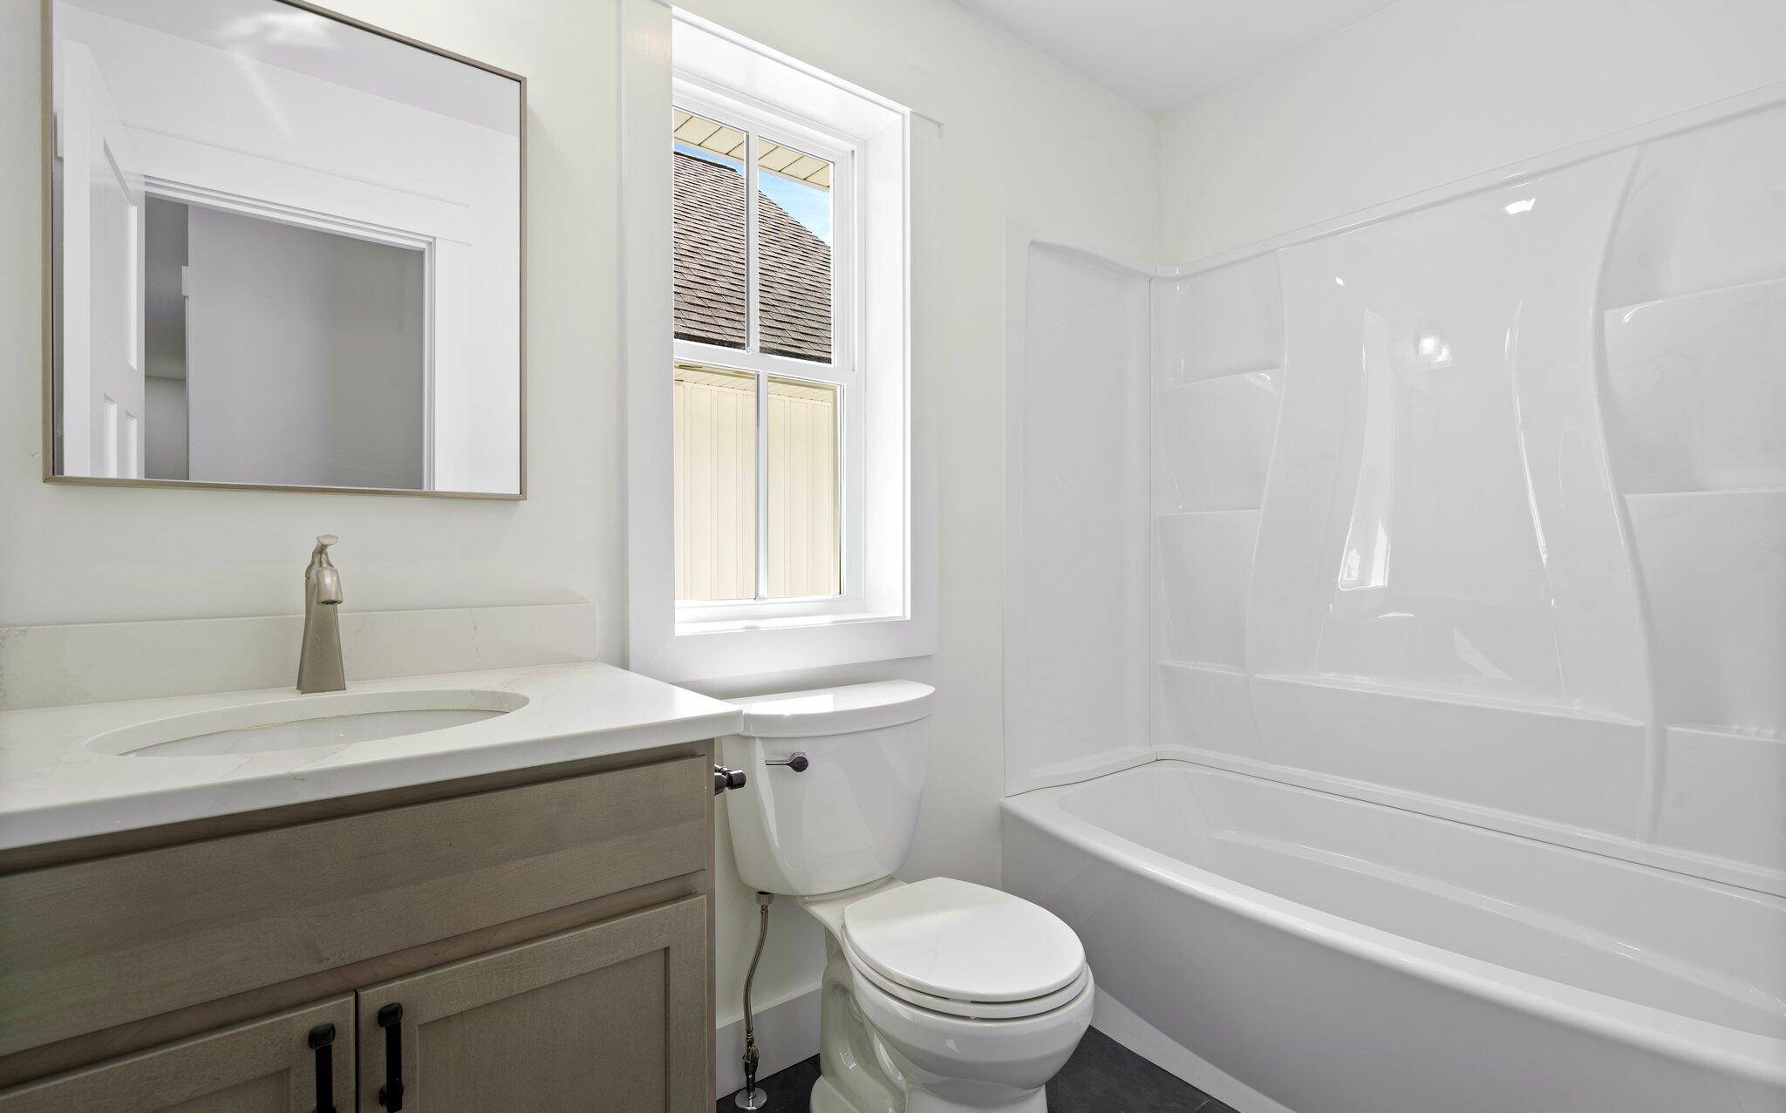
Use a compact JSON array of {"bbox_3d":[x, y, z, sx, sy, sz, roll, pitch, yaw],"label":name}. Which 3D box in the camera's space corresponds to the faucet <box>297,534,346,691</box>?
[{"bbox_3d":[-0.763,0.080,1.068,0.050,0.215,0.164,0,0,-38],"label":"faucet"}]

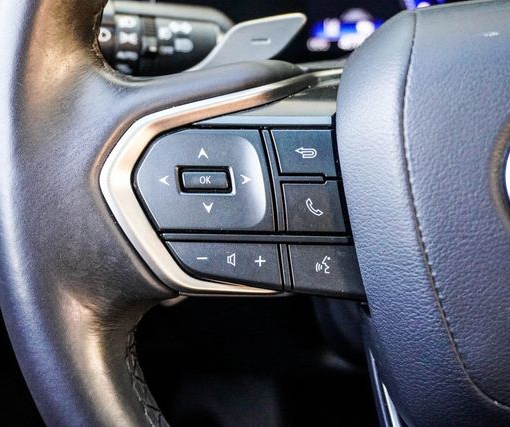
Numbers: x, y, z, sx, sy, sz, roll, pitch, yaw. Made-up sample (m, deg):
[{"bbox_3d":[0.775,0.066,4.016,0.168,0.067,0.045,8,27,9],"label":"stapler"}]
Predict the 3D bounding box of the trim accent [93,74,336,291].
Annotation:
[{"bbox_3d":[-0.011,-0.010,0.250,0.076,0.070,0.023,-2,2,2],"label":"trim accent"}]

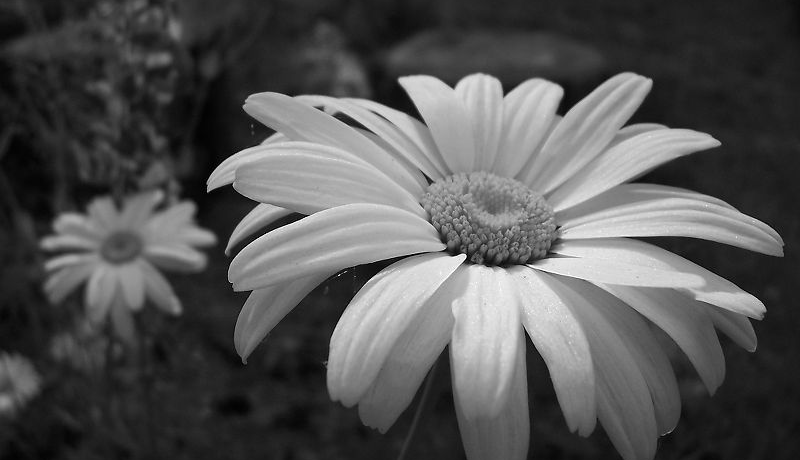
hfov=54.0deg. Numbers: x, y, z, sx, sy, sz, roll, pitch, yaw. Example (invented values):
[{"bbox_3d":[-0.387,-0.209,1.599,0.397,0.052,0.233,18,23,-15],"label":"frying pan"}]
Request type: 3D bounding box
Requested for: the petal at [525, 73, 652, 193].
[{"bbox_3d":[0.032,-0.017,0.134,0.009,0.005,0.035,29,59,29],"label":"petal"}]

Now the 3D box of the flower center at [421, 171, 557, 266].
[{"bbox_3d":[0.013,-0.002,0.117,0.021,0.008,0.021,8,34,0],"label":"flower center"}]

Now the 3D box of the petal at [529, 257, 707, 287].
[{"bbox_3d":[0.033,0.006,0.116,0.031,0.004,0.008,7,32,-19],"label":"petal"}]

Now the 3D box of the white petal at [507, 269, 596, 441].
[{"bbox_3d":[0.019,0.014,0.102,0.009,0.006,0.025,-3,51,-16],"label":"white petal"}]

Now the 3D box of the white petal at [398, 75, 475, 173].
[{"bbox_3d":[0.007,-0.019,0.140,0.009,0.004,0.033,-3,42,-16],"label":"white petal"}]

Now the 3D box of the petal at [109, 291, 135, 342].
[{"bbox_3d":[-0.124,0.036,0.350,0.009,0.030,0.005,-5,-17,-2],"label":"petal"}]

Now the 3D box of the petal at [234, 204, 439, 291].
[{"bbox_3d":[-0.008,0.003,0.108,0.030,0.007,0.011,-9,37,-17],"label":"petal"}]

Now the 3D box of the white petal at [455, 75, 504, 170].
[{"bbox_3d":[0.015,-0.020,0.140,0.009,0.004,0.033,7,44,-1],"label":"white petal"}]

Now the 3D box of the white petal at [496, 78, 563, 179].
[{"bbox_3d":[0.023,-0.018,0.139,0.009,0.004,0.032,16,46,12],"label":"white petal"}]

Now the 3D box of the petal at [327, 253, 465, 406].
[{"bbox_3d":[0.001,0.011,0.102,0.011,0.007,0.027,24,53,23],"label":"petal"}]

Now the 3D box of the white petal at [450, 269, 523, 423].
[{"bbox_3d":[0.011,0.013,0.102,0.009,0.005,0.024,6,50,-3],"label":"white petal"}]

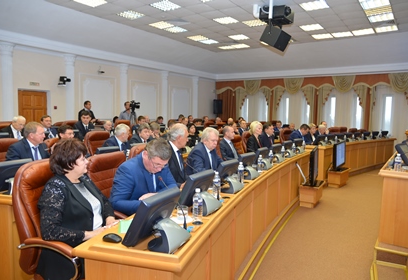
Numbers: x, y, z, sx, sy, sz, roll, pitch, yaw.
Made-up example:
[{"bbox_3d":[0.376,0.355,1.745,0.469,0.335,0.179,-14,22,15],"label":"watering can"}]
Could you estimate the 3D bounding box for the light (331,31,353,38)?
[{"bbox_3d":[4.301,-3.300,9.770,0.600,0.080,0.600,5,6,35],"label":"light"}]

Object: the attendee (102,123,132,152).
[{"bbox_3d":[-0.941,0.441,3.956,0.780,1.300,0.520,4,5,23],"label":"attendee"}]

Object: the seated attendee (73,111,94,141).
[{"bbox_3d":[-2.220,0.210,5.900,0.750,1.400,0.500,6,6,43],"label":"seated attendee"}]

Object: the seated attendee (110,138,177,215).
[{"bbox_3d":[-0.365,0.608,2.454,0.800,1.260,0.560,4,5,23],"label":"seated attendee"}]

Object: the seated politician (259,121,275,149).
[{"bbox_3d":[1.342,0.316,5.908,0.780,1.310,0.520,4,6,28],"label":"seated politician"}]

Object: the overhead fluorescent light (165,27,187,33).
[{"bbox_3d":[-0.859,-3.413,9.714,0.600,0.080,0.600,5,6,35],"label":"overhead fluorescent light"}]

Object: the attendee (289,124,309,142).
[{"bbox_3d":[2.374,0.245,7.750,0.750,1.260,0.540,6,6,43],"label":"attendee"}]

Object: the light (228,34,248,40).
[{"bbox_3d":[1.156,-3.462,10.541,0.600,0.080,0.600,5,6,35],"label":"light"}]

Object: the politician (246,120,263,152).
[{"bbox_3d":[1.010,0.365,5.424,0.750,1.320,0.480,4,5,28],"label":"politician"}]

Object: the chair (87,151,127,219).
[{"bbox_3d":[-0.649,0.685,2.800,0.680,1.080,0.650,3,5,20],"label":"chair"}]

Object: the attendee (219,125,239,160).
[{"bbox_3d":[0.486,0.460,4.477,0.750,1.260,0.500,4,5,26],"label":"attendee"}]

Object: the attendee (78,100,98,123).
[{"bbox_3d":[-3.088,-0.182,8.541,0.420,1.720,0.520,3,5,24],"label":"attendee"}]

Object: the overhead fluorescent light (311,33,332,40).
[{"bbox_3d":[3.810,-3.339,10.112,0.600,0.080,0.600,5,6,35],"label":"overhead fluorescent light"}]

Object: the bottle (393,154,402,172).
[{"bbox_3d":[1.972,0.254,3.210,0.067,0.220,0.067,5,6,35],"label":"bottle"}]

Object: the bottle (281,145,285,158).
[{"bbox_3d":[1.245,0.211,4.916,0.066,0.220,0.066,5,6,35],"label":"bottle"}]

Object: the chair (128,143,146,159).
[{"bbox_3d":[-0.348,0.595,3.079,0.700,1.180,0.660,3,5,24],"label":"chair"}]

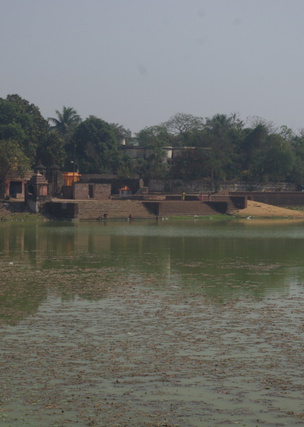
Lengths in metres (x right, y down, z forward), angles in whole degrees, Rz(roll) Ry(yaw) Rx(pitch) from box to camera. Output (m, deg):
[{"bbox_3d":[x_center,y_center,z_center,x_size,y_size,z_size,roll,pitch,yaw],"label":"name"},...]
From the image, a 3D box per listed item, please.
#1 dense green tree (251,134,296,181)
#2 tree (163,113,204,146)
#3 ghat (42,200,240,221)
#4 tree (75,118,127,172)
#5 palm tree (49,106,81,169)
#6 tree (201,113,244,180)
[{"bbox_3d":[23.360,-10.480,280.320,9.230,10.190,8.770,1,1,0],"label":"dense green tree"},{"bbox_3d":[7.886,-15.271,365.000,10.514,20.027,10.514,0,1,0],"label":"tree"},{"bbox_3d":[-1.988,-0.605,252.000,32.900,3.600,12.000,0,1,0],"label":"ghat"},{"bbox_3d":[-11.707,-13.446,338.000,12.519,18.082,12.519,0,1,0],"label":"tree"},{"bbox_3d":[-21.125,-15.210,352.000,7.726,21.246,7.726,0,1,0],"label":"palm tree"},{"bbox_3d":[15.715,-13.374,325.000,9.808,18.278,9.808,0,1,0],"label":"tree"}]

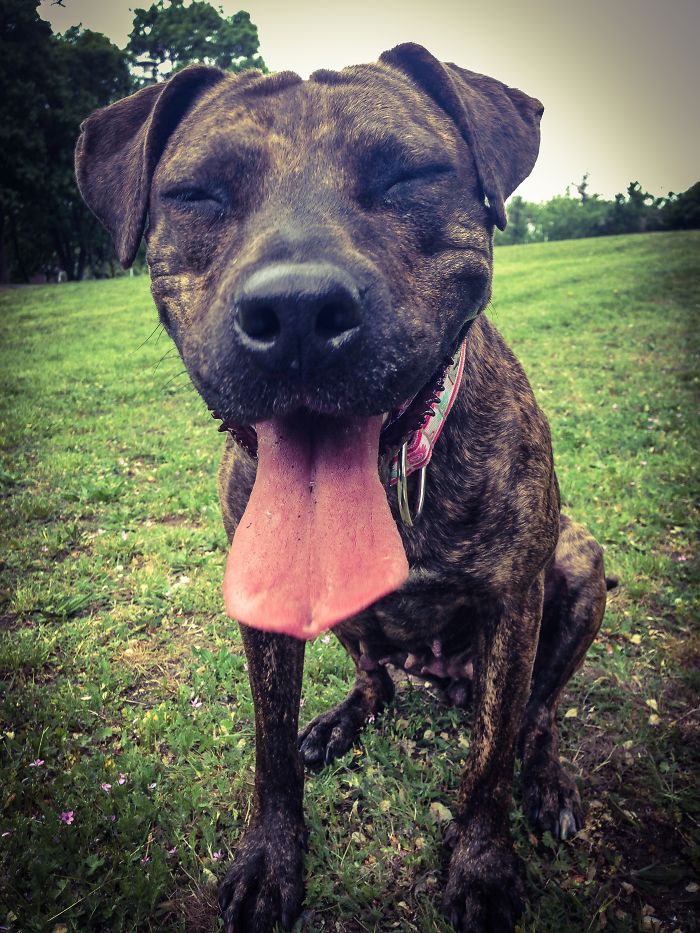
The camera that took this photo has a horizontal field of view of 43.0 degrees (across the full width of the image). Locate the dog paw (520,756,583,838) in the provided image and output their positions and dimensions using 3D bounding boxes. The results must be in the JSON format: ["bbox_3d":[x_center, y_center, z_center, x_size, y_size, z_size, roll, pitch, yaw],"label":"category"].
[{"bbox_3d":[0.181,0.296,0.795,0.054,0.048,0.072,-2,11,-1],"label":"dog paw"}]

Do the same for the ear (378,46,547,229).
[{"bbox_3d":[0.056,-0.161,0.435,0.078,0.090,0.055,-3,11,-7],"label":"ear"}]

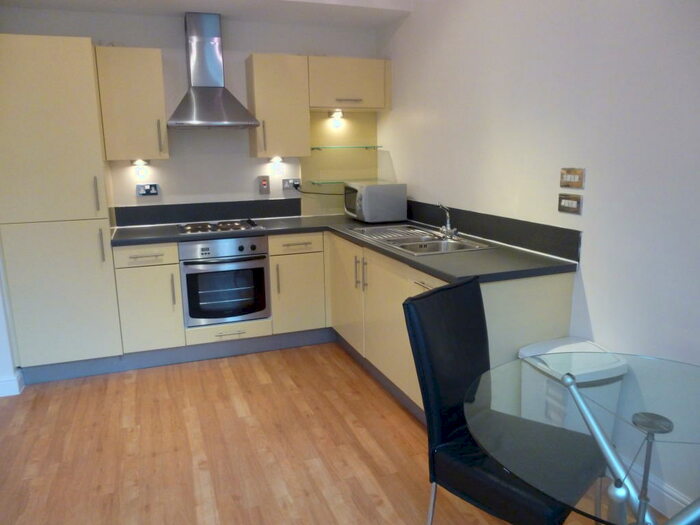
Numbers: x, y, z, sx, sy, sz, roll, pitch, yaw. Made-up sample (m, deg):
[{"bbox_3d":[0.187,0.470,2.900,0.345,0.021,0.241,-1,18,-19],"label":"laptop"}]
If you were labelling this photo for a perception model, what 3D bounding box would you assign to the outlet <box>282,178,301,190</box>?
[{"bbox_3d":[-0.474,-0.634,4.136,0.145,0.086,0.013,-5,13,-20],"label":"outlet"}]

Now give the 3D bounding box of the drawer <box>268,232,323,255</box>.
[{"bbox_3d":[-0.462,-0.176,3.827,0.406,0.139,0.460,-5,13,-21],"label":"drawer"}]

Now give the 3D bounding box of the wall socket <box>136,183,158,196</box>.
[{"bbox_3d":[-1.506,-0.539,3.761,0.145,0.084,0.013,-5,13,-20],"label":"wall socket"}]

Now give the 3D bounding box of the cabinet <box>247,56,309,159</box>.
[{"bbox_3d":[-0.538,-1.156,3.815,0.406,0.708,0.303,-5,13,-21],"label":"cabinet"}]

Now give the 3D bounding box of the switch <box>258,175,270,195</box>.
[{"bbox_3d":[-0.685,-0.617,4.059,0.086,0.137,0.013,-5,13,-20],"label":"switch"}]

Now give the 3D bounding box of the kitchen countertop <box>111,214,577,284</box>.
[{"bbox_3d":[-0.333,-0.104,3.040,2.081,0.040,2.322,-5,13,-20],"label":"kitchen countertop"}]

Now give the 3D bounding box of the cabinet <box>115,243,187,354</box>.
[{"bbox_3d":[-1.411,0.182,3.591,0.390,0.721,0.577,-5,13,-21],"label":"cabinet"}]

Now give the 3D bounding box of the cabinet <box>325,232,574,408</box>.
[{"bbox_3d":[0.447,0.299,3.107,0.611,0.797,1.700,-5,13,-20],"label":"cabinet"}]

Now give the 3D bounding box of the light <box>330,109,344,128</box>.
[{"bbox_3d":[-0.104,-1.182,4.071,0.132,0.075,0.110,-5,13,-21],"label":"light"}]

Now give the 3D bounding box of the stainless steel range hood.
[{"bbox_3d":[-0.993,-1.325,3.536,0.598,0.763,0.490,-5,13,-20],"label":"stainless steel range hood"}]

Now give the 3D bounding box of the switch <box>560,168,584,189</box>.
[{"bbox_3d":[1.031,-0.388,2.351,0.012,0.088,0.145,-5,13,-21],"label":"switch"}]

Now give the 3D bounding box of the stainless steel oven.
[{"bbox_3d":[-0.934,0.086,3.734,0.595,0.598,0.560,-5,13,-20],"label":"stainless steel oven"}]

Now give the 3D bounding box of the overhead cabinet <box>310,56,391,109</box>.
[{"bbox_3d":[-0.053,-1.377,3.976,0.650,0.360,0.323,-5,13,-20],"label":"overhead cabinet"}]

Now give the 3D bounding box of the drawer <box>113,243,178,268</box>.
[{"bbox_3d":[-1.393,-0.090,3.476,0.390,0.139,0.460,-5,13,-21],"label":"drawer"}]

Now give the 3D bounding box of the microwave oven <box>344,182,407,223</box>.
[{"bbox_3d":[0.192,-0.484,4.002,0.345,0.275,0.453,-5,13,-20],"label":"microwave oven"}]

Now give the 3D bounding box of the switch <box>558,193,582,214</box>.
[{"bbox_3d":[1.032,-0.274,2.376,0.012,0.086,0.145,-5,13,-21],"label":"switch"}]

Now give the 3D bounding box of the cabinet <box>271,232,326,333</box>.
[{"bbox_3d":[-0.480,0.097,3.942,0.406,0.721,0.577,-5,13,-21],"label":"cabinet"}]

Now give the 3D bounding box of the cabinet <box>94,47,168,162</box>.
[{"bbox_3d":[-1.474,-1.070,3.461,0.389,0.708,0.303,-5,13,-21],"label":"cabinet"}]

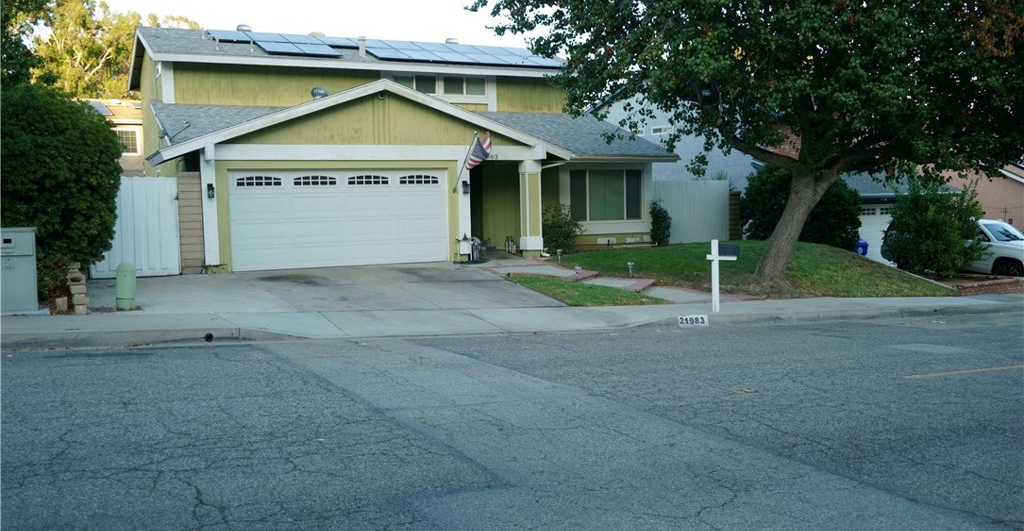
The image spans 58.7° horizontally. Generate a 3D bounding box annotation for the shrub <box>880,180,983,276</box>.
[{"bbox_3d":[10.163,-0.918,22.000,2.350,2.350,2.350,-3,5,-26],"label":"shrub"}]

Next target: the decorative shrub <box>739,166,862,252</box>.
[{"bbox_3d":[8.269,-1.571,26.000,2.900,2.600,3.400,-3,5,-26],"label":"decorative shrub"}]

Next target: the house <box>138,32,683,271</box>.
[{"bbox_3d":[-3.767,-3.639,25.925,13.000,6.400,11.800,-3,5,-26],"label":"house"}]

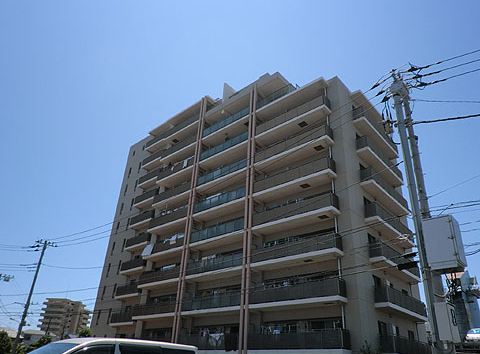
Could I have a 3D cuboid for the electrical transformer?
[{"bbox_3d":[6.280,2.110,11.100,0.790,1.550,0.680,-21,-37,37],"label":"electrical transformer"}]

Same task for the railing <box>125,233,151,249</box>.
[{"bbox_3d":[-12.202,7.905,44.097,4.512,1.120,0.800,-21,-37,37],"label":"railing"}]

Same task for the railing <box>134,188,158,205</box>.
[{"bbox_3d":[-11.850,2.879,46.862,4.700,1.100,0.940,-21,-37,37],"label":"railing"}]

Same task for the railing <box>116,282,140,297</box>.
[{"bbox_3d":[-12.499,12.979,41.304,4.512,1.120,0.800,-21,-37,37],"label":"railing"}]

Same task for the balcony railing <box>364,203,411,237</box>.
[{"bbox_3d":[11.850,3.910,28.261,0.914,1.050,7.356,-21,-37,37],"label":"balcony railing"}]

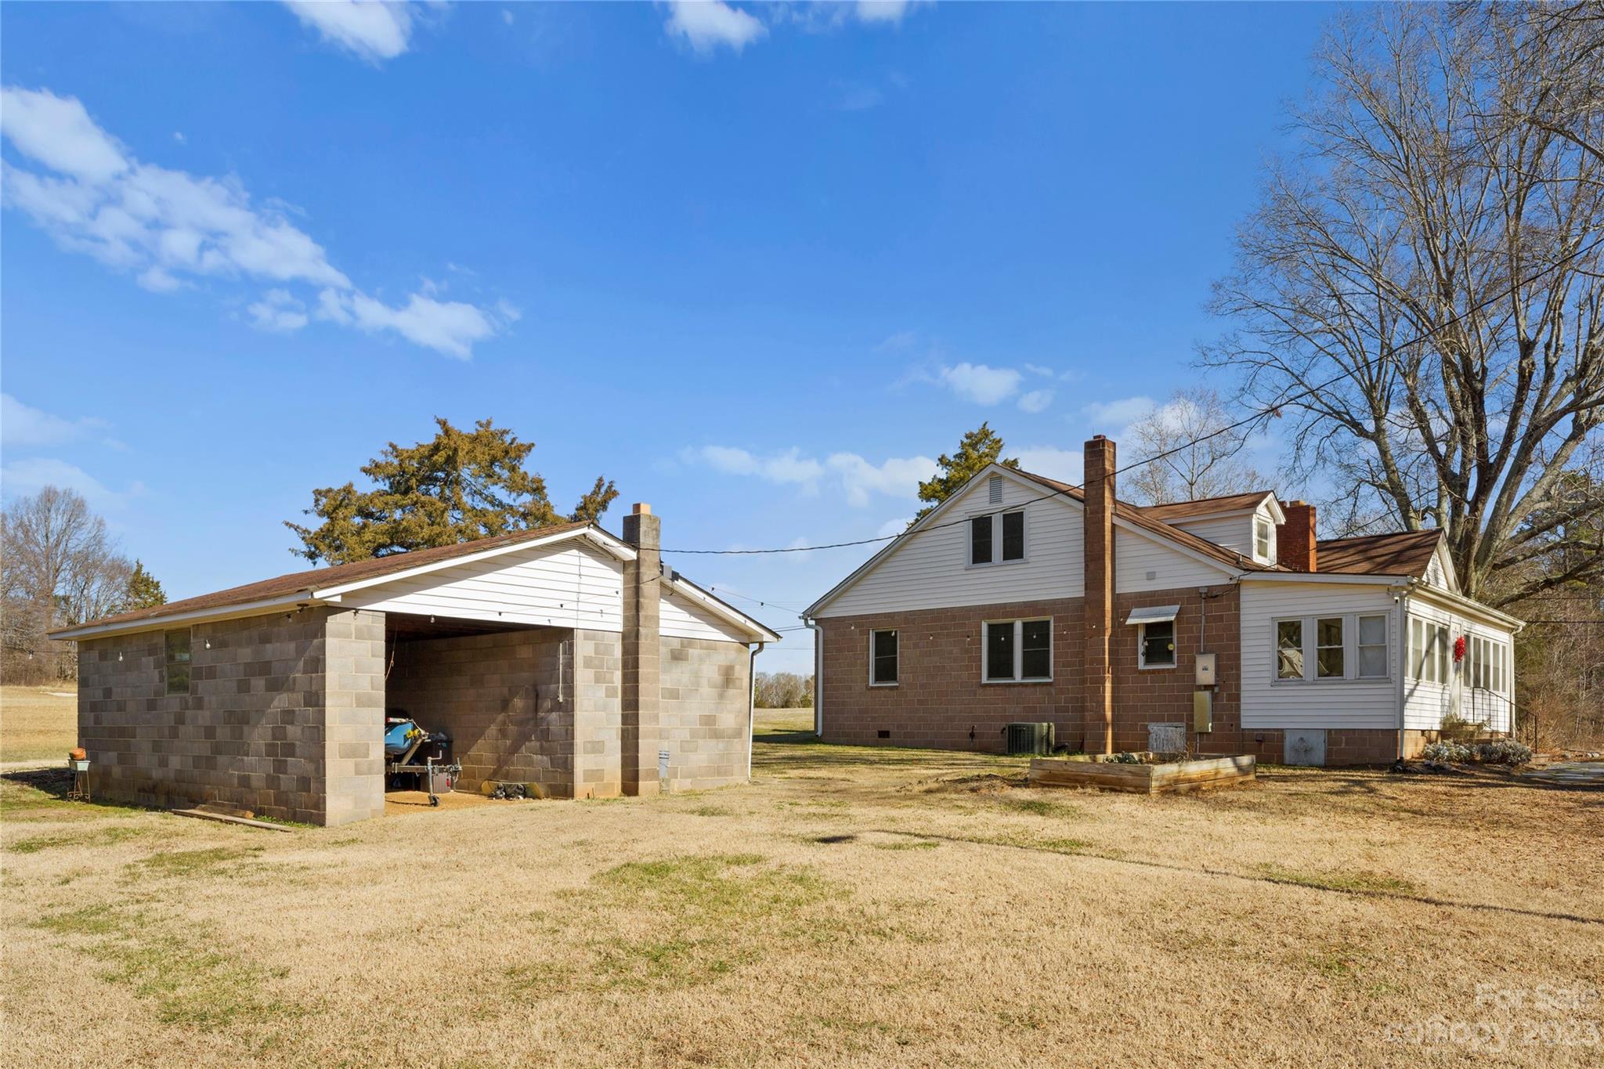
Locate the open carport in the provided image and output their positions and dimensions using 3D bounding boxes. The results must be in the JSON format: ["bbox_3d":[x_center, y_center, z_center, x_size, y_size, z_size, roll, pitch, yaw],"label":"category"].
[{"bbox_3d":[-6.350,2.150,17.800,8.600,4.250,8.100,-6,-10,40],"label":"open carport"}]

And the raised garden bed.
[{"bbox_3d":[5.600,3.810,17.200,2.000,0.410,4.300,-7,-10,41],"label":"raised garden bed"}]

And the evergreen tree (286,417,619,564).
[{"bbox_3d":[-10.600,1.750,33.000,9.900,10.500,9.500,0,-7,0],"label":"evergreen tree"}]

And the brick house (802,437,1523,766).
[{"bbox_3d":[9.200,2.250,28.200,15.000,7.000,11.100,-7,-10,41],"label":"brick house"}]

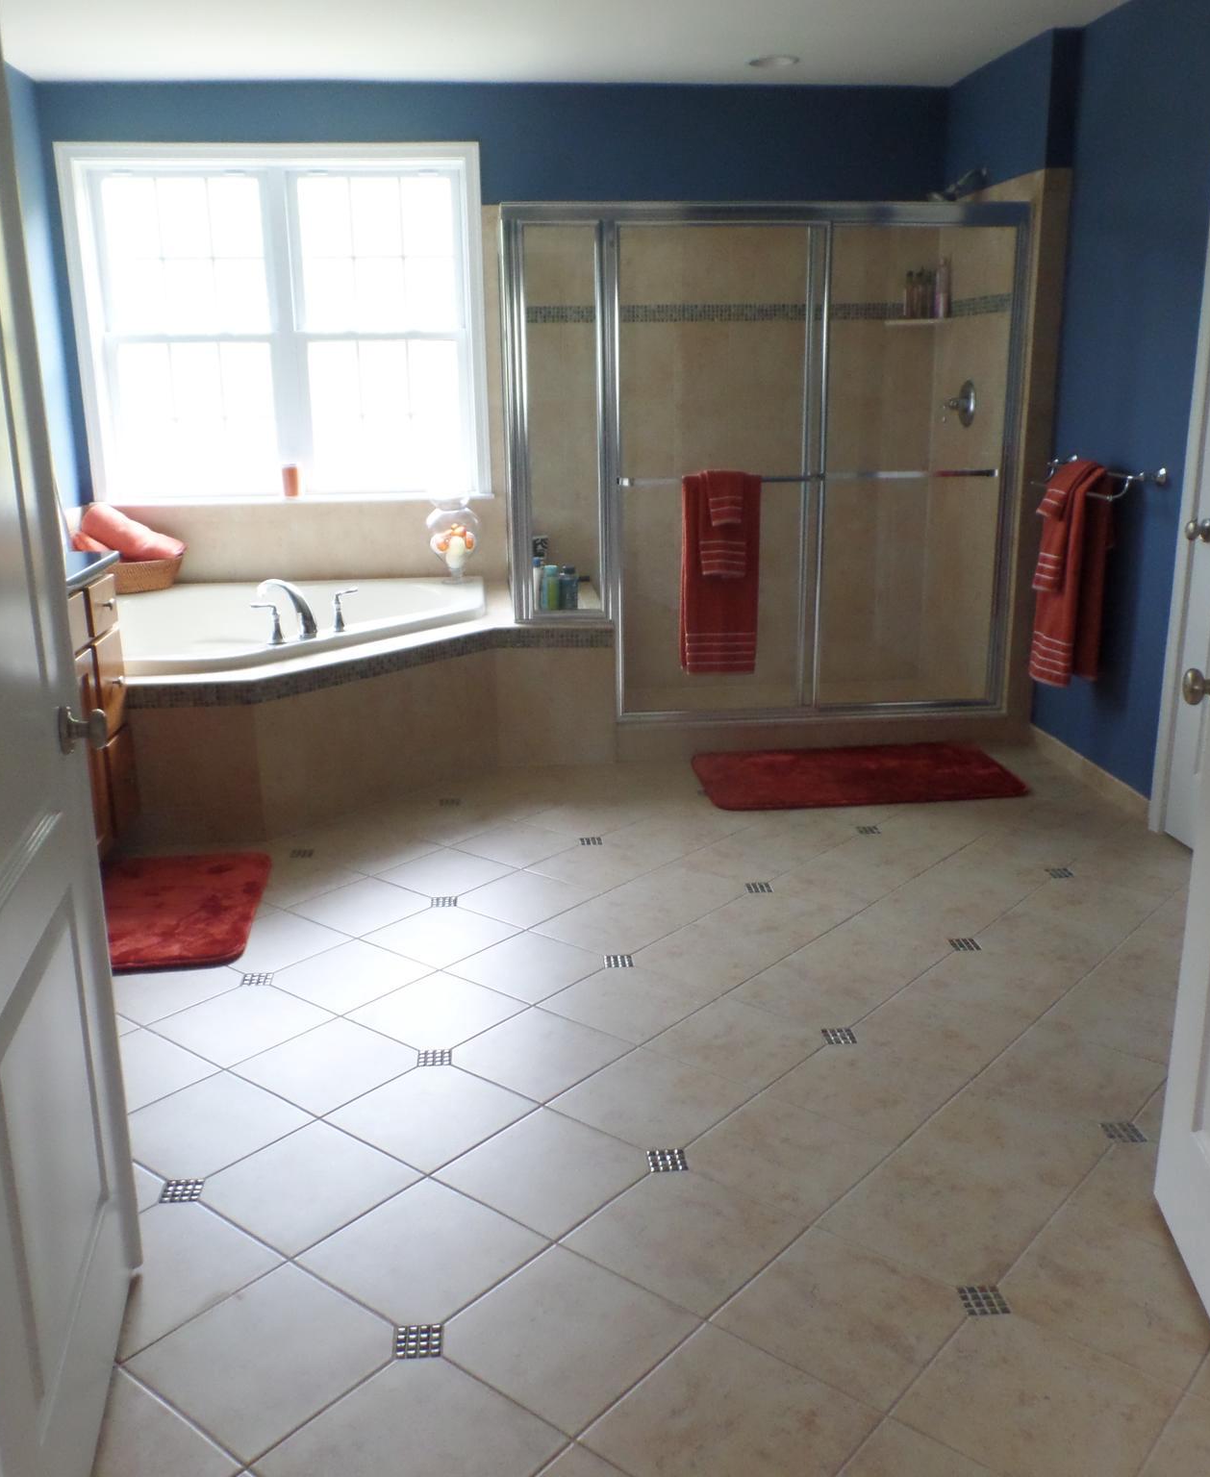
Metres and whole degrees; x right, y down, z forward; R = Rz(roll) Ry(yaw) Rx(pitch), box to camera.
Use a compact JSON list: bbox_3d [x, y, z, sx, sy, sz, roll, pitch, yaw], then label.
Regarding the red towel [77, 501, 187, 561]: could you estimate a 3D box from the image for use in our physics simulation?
[{"bbox_3d":[-1.875,-0.825,5.202,0.390,0.210,0.190,-2,15,-4],"label":"red towel"}]

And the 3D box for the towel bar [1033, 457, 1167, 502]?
[{"bbox_3d":[1.567,-0.838,4.221,0.175,0.110,0.660,-2,15,-4],"label":"towel bar"}]

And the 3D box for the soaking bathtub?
[{"bbox_3d":[-1.227,-0.213,4.781,1.560,0.480,1.580,-2,15,-4],"label":"soaking bathtub"}]

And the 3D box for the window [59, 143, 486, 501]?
[{"bbox_3d":[-1.291,-1.642,5.245,1.610,1.370,0.110,-2,15,-4],"label":"window"}]

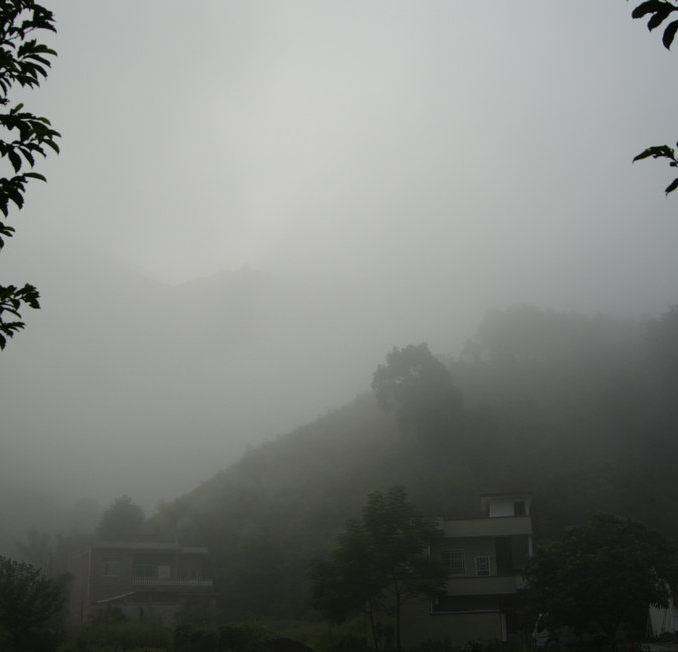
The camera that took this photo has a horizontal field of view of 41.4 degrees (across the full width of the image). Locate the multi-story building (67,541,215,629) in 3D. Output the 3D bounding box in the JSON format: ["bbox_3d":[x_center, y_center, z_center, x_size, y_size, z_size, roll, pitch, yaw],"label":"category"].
[{"bbox_3d":[-18.168,23.842,82.500,11.310,7.206,8.500,7,-19,-25],"label":"multi-story building"}]

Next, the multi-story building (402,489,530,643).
[{"bbox_3d":[8.004,15.419,56.500,7.426,8.586,8.000,-4,-17,8],"label":"multi-story building"}]

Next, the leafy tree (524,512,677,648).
[{"bbox_3d":[13.153,12.823,45.500,7.400,6.500,7.200,-1,-17,0],"label":"leafy tree"}]

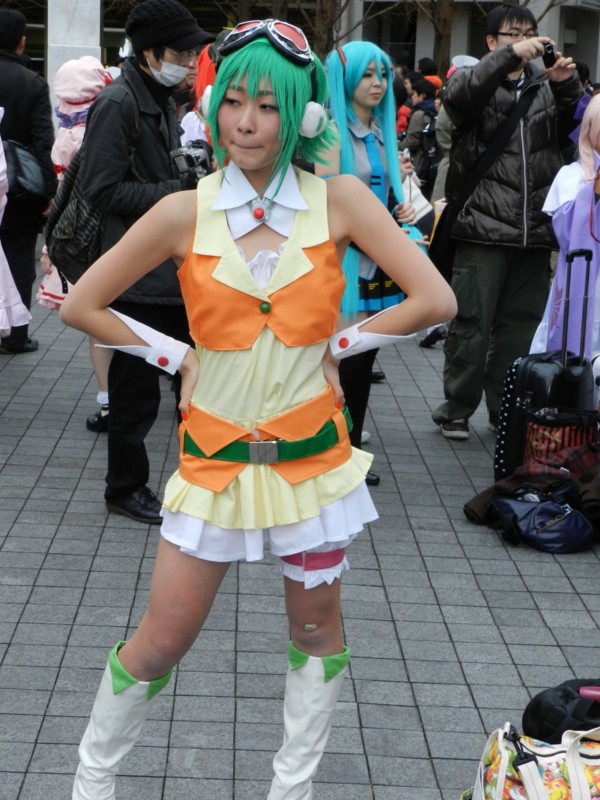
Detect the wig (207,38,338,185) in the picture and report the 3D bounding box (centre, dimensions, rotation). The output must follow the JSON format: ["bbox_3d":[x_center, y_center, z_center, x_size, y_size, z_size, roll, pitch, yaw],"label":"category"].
[{"bbox_3d":[-0.052,-0.493,2.380,0.220,0.255,0.240,14,13,13],"label":"wig"}]

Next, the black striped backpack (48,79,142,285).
[{"bbox_3d":[-0.685,-0.712,4.580,0.250,0.620,0.300,11,13,11],"label":"black striped backpack"}]

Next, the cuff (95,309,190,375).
[{"bbox_3d":[-0.277,-0.099,2.440,0.160,0.072,0.080,23,20,10],"label":"cuff"}]

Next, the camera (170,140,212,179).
[{"bbox_3d":[-0.349,-0.763,4.420,0.120,0.100,0.130,-16,15,-27],"label":"camera"}]

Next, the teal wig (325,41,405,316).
[{"bbox_3d":[0.233,-0.806,5.000,0.320,1.000,0.260,-8,17,-39],"label":"teal wig"}]

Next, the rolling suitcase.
[{"bbox_3d":[0.960,-0.128,5.304,0.210,0.907,0.340,12,16,36],"label":"rolling suitcase"}]

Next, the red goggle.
[{"bbox_3d":[-0.058,-0.596,2.310,0.160,0.075,0.072,14,54,12],"label":"red goggle"}]

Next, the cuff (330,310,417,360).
[{"bbox_3d":[0.126,-0.116,2.450,0.160,0.070,0.080,-22,21,-20],"label":"cuff"}]

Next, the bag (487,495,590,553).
[{"bbox_3d":[0.797,0.402,4.665,0.340,0.150,0.240,3,13,0],"label":"bag"}]

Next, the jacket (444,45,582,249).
[{"bbox_3d":[0.870,-1.025,5.650,0.570,0.820,0.460,-3,14,-25],"label":"jacket"}]

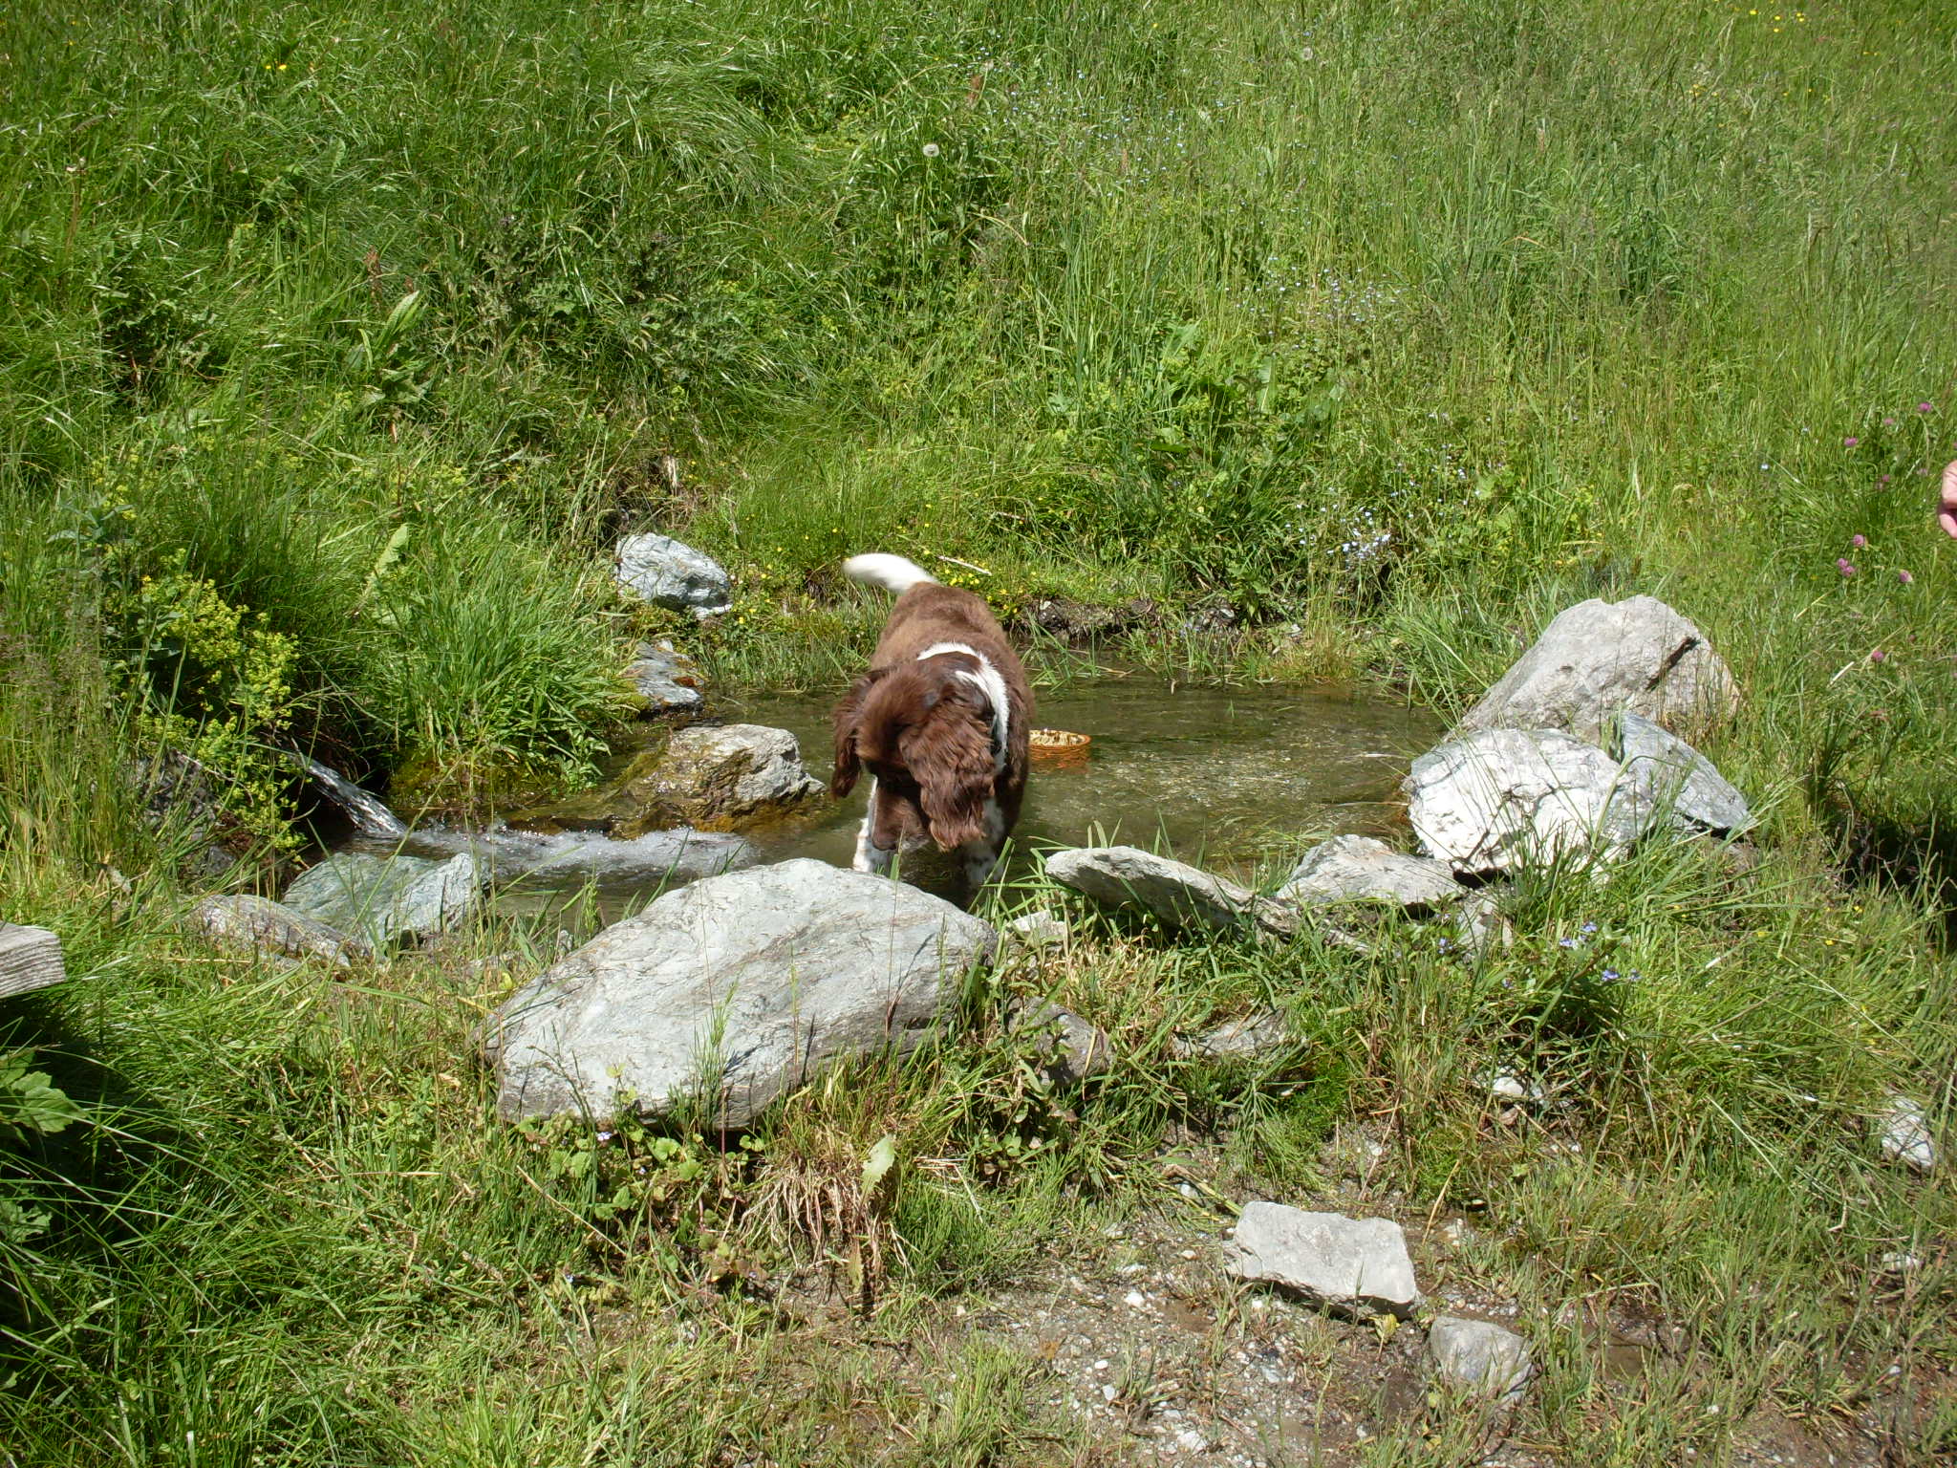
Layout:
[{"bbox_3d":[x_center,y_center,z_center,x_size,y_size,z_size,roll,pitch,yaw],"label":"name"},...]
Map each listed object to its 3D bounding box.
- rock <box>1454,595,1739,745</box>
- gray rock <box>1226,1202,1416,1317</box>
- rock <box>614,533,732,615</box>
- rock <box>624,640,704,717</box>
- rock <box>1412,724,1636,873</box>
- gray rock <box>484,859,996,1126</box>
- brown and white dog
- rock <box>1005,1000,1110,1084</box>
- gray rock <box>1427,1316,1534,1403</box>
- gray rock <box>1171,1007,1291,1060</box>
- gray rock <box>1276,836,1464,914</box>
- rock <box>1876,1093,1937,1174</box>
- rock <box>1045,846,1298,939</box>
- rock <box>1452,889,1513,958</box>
[{"bbox_3d":[1.183,-0.106,4.100,0.500,0.270,0.330,-1,17,-3],"label":"rock"},{"bbox_3d":[0.415,0.637,2.600,0.215,0.075,0.150,4,18,14],"label":"gray rock"},{"bbox_3d":[-0.689,-0.361,4.850,0.270,0.160,0.200,0,15,0],"label":"rock"},{"bbox_3d":[-0.658,-0.120,4.500,0.170,0.130,0.140,0,17,0],"label":"rock"},{"bbox_3d":[0.891,0.113,3.500,0.390,0.210,0.270,0,15,0],"label":"rock"},{"bbox_3d":[-0.330,0.355,2.980,0.630,0.220,0.400,-5,18,-17],"label":"gray rock"},{"bbox_3d":[-0.076,0.039,3.500,0.310,0.530,0.880,0,15,0],"label":"brown and white dog"},{"bbox_3d":[0.104,0.402,2.800,0.140,0.085,0.110,0,15,0],"label":"rock"},{"bbox_3d":[0.540,0.675,2.310,0.115,0.065,0.090,0,15,0],"label":"gray rock"},{"bbox_3d":[0.347,0.415,2.950,0.165,0.070,0.110,-2,17,-8],"label":"gray rock"},{"bbox_3d":[0.618,0.224,3.400,0.280,0.100,0.160,2,17,8],"label":"gray rock"},{"bbox_3d":[1.144,0.493,2.650,0.085,0.070,0.090,0,15,0],"label":"rock"},{"bbox_3d":[0.293,0.242,3.250,0.380,0.130,0.190,0,15,0],"label":"rock"},{"bbox_3d":[0.771,0.295,3.300,0.090,0.090,0.080,0,17,0],"label":"rock"}]

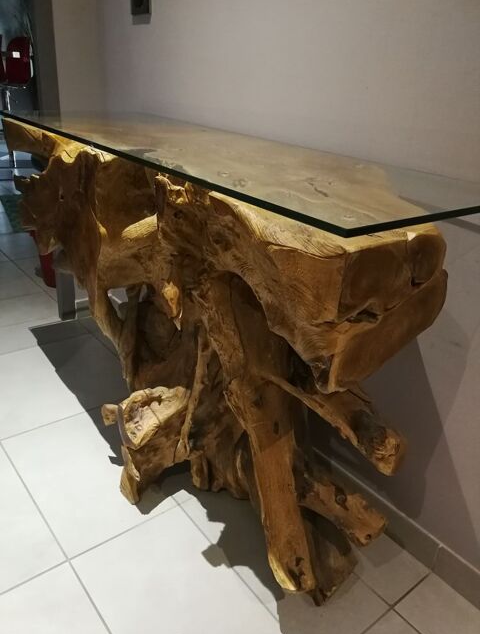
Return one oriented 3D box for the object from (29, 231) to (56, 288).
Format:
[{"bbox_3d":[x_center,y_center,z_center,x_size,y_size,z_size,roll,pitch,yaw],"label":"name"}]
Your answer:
[{"bbox_3d":[-0.805,-0.285,2.257,0.250,0.270,0.250,-15,32,-37],"label":"object"}]

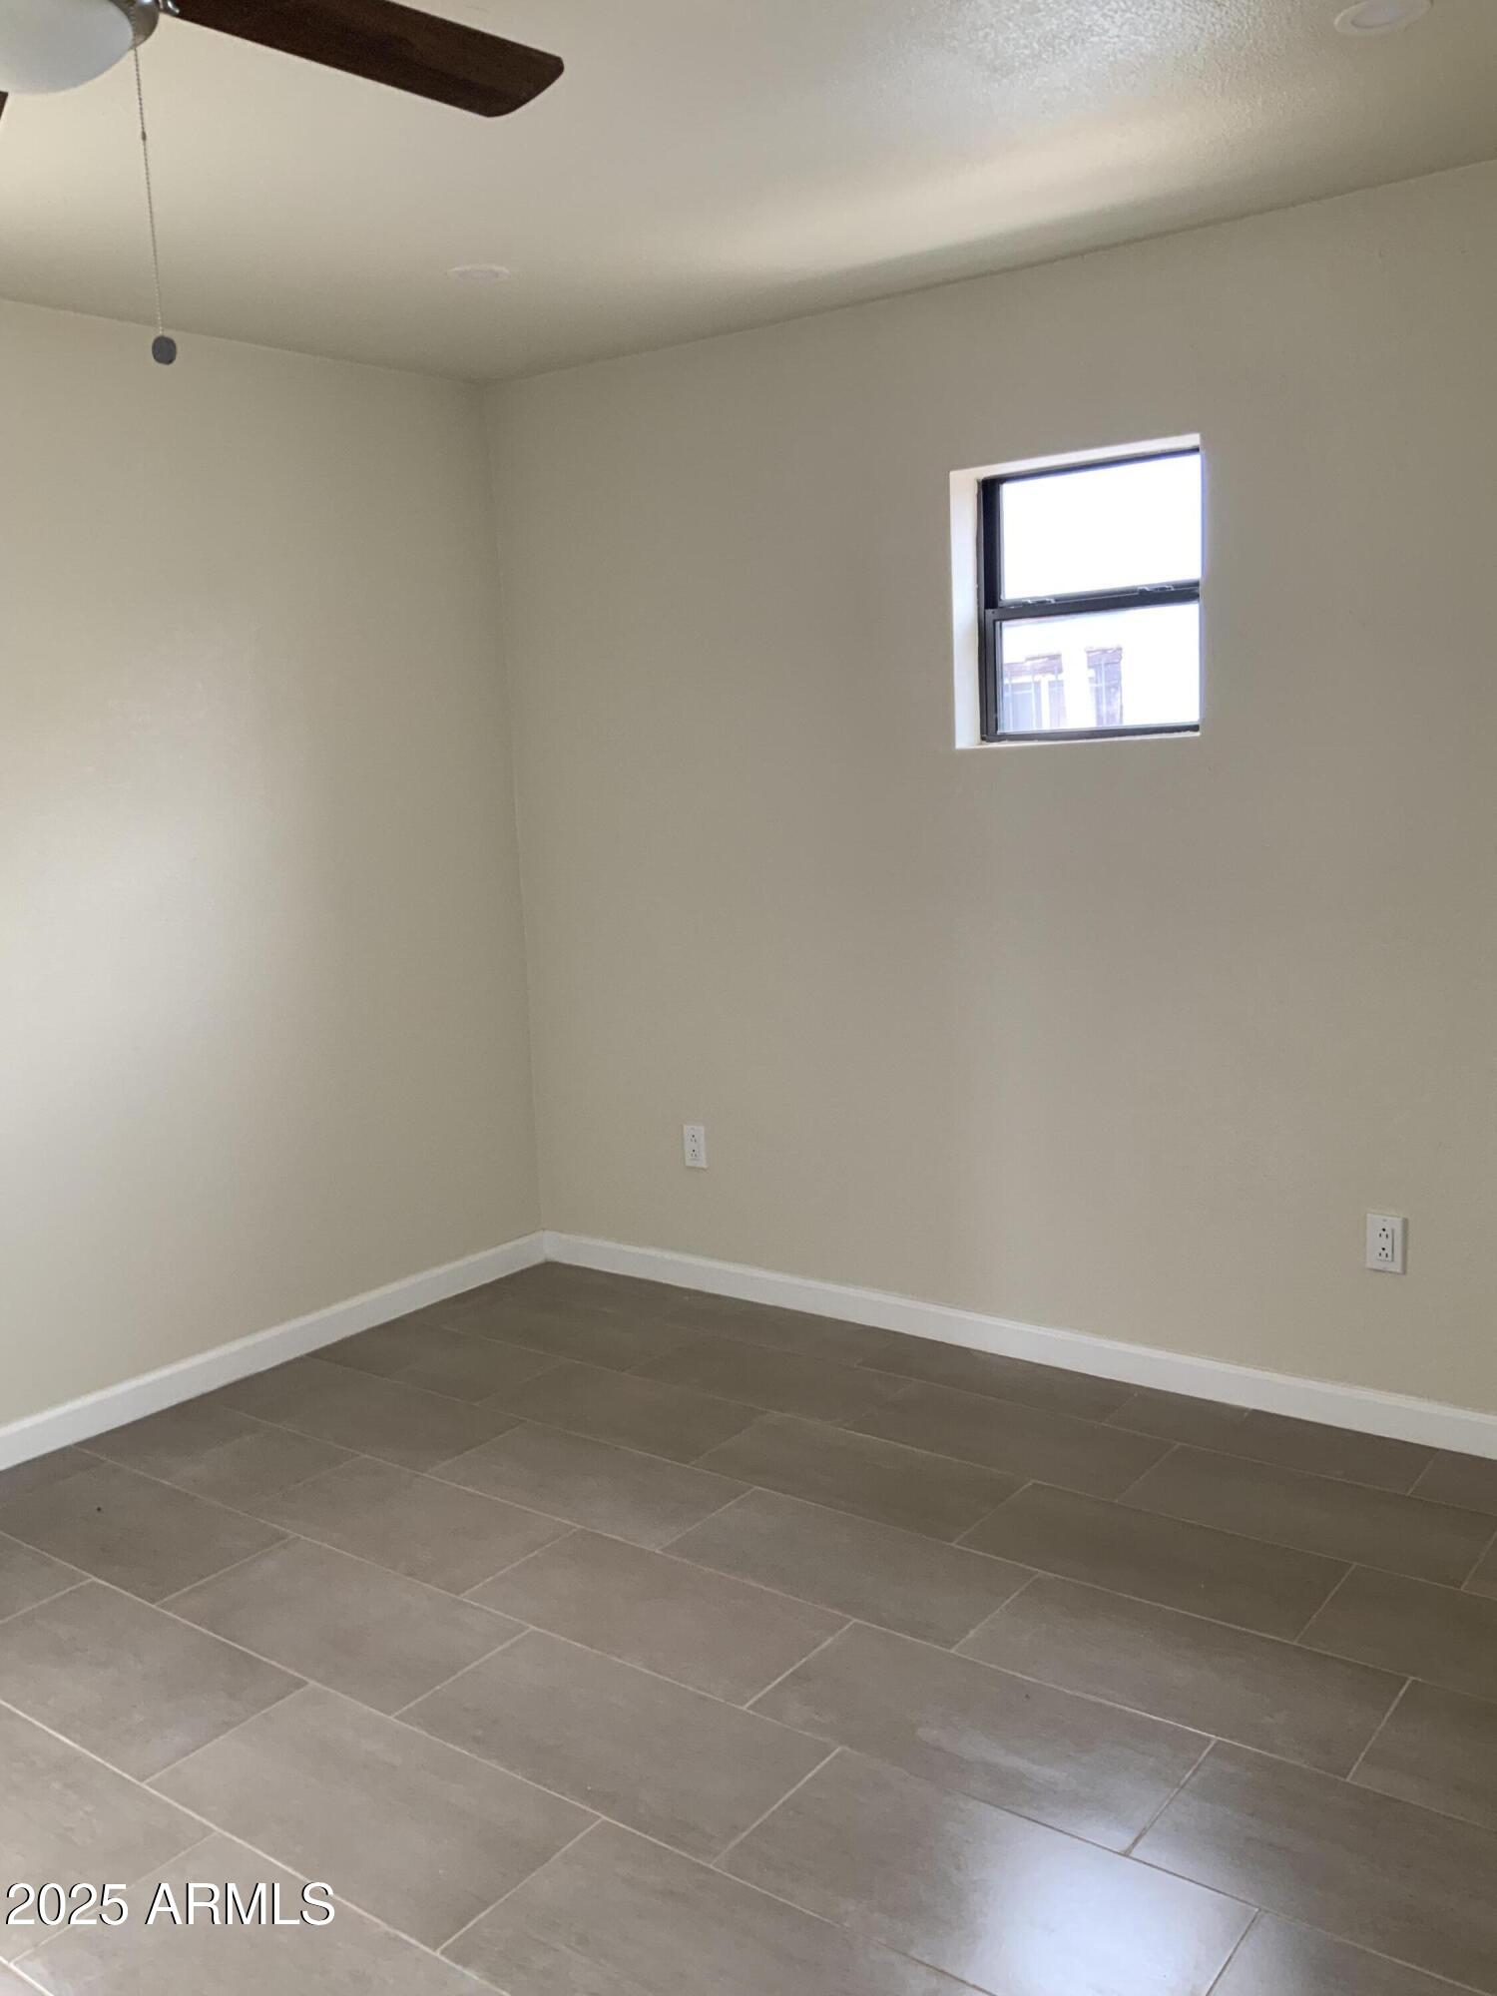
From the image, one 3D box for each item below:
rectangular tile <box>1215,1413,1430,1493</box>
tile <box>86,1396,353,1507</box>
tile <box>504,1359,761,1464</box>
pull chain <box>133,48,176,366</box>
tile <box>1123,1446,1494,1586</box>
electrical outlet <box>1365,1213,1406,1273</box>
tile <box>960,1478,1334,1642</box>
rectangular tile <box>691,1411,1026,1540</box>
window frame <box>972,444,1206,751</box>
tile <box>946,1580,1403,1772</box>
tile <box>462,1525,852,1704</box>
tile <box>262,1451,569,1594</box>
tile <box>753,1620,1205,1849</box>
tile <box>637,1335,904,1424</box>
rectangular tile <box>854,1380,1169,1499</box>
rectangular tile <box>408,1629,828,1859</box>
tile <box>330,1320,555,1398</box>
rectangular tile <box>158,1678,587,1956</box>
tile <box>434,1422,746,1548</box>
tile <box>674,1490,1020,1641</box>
[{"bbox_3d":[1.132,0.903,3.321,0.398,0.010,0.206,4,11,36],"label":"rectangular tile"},{"bbox_3d":[-1.128,0.963,3.545,0.576,0.010,0.306,4,11,37],"label":"tile"},{"bbox_3d":[-0.277,0.907,3.667,0.610,0.010,0.304,4,11,36],"label":"tile"},{"bbox_3d":[-0.554,-0.733,1.551,0.022,0.276,0.022,4,11,37],"label":"pull chain"},{"bbox_3d":[1.030,0.945,3.081,0.611,0.010,0.306,4,11,37],"label":"tile"},{"bbox_3d":[1.269,0.490,3.329,0.070,0.114,0.008,4,11,37],"label":"electrical outlet"},{"bbox_3d":[0.708,0.982,2.940,0.610,0.010,0.304,4,11,36],"label":"tile"},{"bbox_3d":[0.217,0.944,3.305,0.611,0.010,0.306,4,11,37],"label":"rectangular tile"},{"bbox_3d":[0.762,-0.851,3.618,0.554,0.580,0.070,4,11,36],"label":"window frame"},{"bbox_3d":[0.664,1.038,2.591,0.611,0.010,0.306,4,11,37],"label":"tile"},{"bbox_3d":[-0.159,1.037,2.825,0.610,0.010,0.304,4,11,36],"label":"tile"},{"bbox_3d":[-0.651,1.000,3.188,0.610,0.010,0.304,4,11,36],"label":"tile"},{"bbox_3d":[0.333,1.074,2.461,0.610,0.010,0.304,4,11,36],"label":"tile"},{"bbox_3d":[0.048,0.872,3.812,0.611,0.010,0.306,4,11,37],"label":"tile"},{"bbox_3d":[0.536,0.909,3.444,0.610,0.010,0.304,4,11,36],"label":"rectangular tile"},{"bbox_3d":[-0.202,1.092,2.474,0.611,0.010,0.306,4,11,37],"label":"rectangular tile"},{"bbox_3d":[-0.755,0.871,4.029,0.585,0.010,0.306,4,11,37],"label":"tile"},{"bbox_3d":[-0.532,1.129,2.345,0.610,0.010,0.304,4,11,36],"label":"rectangular tile"},{"bbox_3d":[-0.319,0.964,3.321,0.610,0.010,0.304,4,11,36],"label":"tile"},{"bbox_3d":[0.173,1.001,2.957,0.611,0.010,0.306,4,11,37],"label":"tile"}]

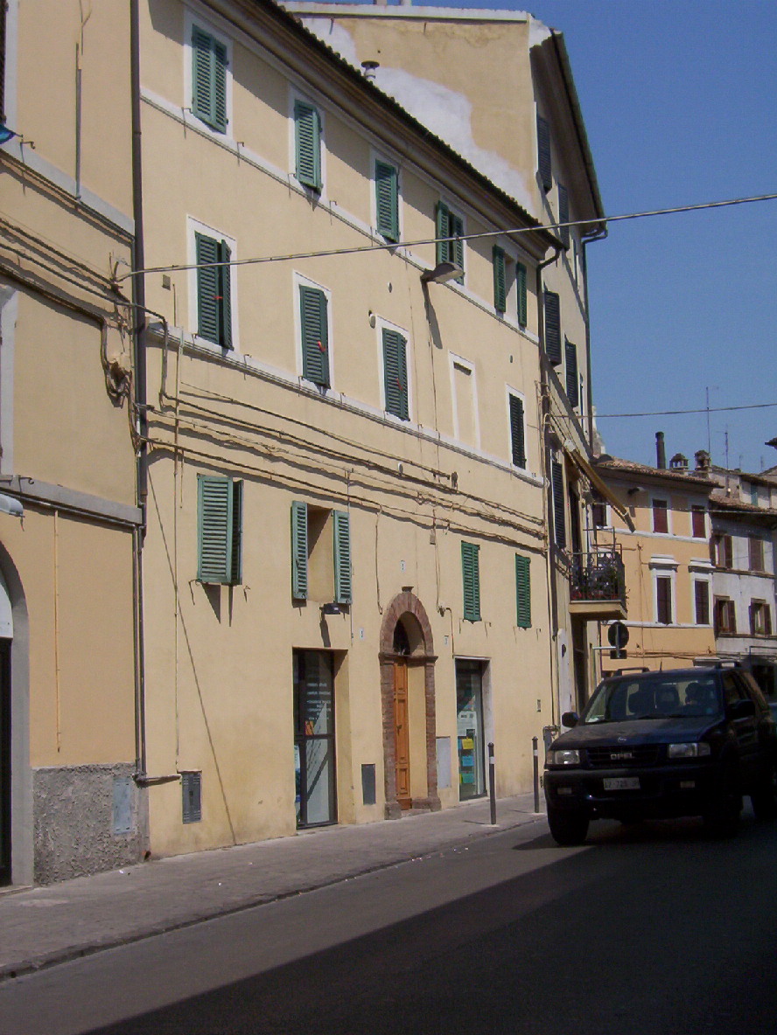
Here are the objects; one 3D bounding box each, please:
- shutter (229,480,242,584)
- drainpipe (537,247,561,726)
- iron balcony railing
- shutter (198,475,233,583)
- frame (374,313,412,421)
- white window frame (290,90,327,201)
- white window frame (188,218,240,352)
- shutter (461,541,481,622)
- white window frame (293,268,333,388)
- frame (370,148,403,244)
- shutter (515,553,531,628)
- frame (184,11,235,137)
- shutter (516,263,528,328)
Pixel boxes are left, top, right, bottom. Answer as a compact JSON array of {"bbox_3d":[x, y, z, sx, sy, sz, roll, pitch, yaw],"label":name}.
[{"bbox_3d":[-1.667,0.159,16.855,0.045,1.160,0.345,0,-8,-16],"label":"shutter"},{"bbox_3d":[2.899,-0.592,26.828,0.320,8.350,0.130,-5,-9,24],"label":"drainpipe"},{"bbox_3d":[4.531,1.296,33.002,1.030,1.080,1.700,-3,-7,12],"label":"iron balcony railing"},{"bbox_3d":[-1.920,0.113,16.959,0.480,1.176,0.050,5,-10,-44],"label":"shutter"},{"bbox_3d":[0.088,-2.152,22.218,0.100,1.354,1.214,-5,-8,24],"label":"frame"},{"bbox_3d":[-1.063,-4.919,20.155,0.100,1.246,1.098,-5,-8,24],"label":"white window frame"},{"bbox_3d":[-2.016,-2.646,17.540,0.100,1.393,1.130,-5,-8,24],"label":"white window frame"},{"bbox_3d":[1.257,0.961,23.128,0.055,1.170,0.680,-6,-9,24],"label":"shutter"},{"bbox_3d":[-0.973,-2.419,19.863,0.100,1.360,1.132,-5,-8,24],"label":"white window frame"},{"bbox_3d":[-0.025,-4.522,21.524,0.070,1.120,0.950,-6,-9,25],"label":"frame"},{"bbox_3d":[2.234,1.216,25.251,0.055,1.170,0.670,-5,-9,24],"label":"shutter"},{"bbox_3d":[-2.096,-5.124,17.848,0.100,1.306,1.106,-5,-8,24],"label":"frame"},{"bbox_3d":[2.333,-3.869,26.518,0.045,1.030,0.350,-5,-9,24],"label":"shutter"}]

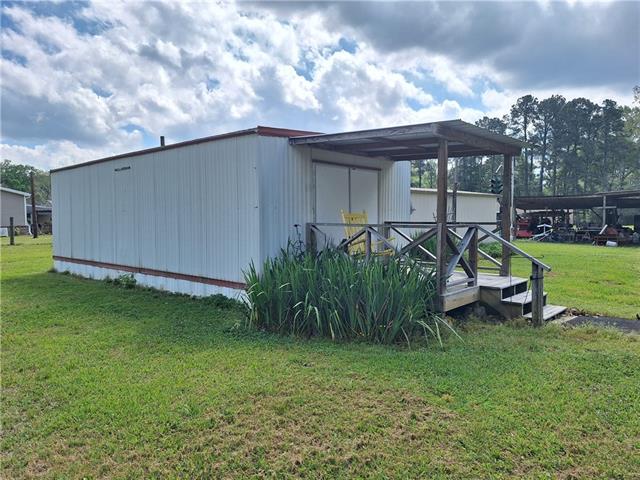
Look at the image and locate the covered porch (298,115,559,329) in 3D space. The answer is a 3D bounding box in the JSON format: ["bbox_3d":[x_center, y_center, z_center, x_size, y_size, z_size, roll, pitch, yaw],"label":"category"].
[{"bbox_3d":[1.917,-0.287,7.046,3.610,2.713,3.155,2,4,41],"label":"covered porch"}]

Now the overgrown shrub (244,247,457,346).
[{"bbox_3d":[0.333,0.607,5.636,2.376,1.023,1.683,2,4,41],"label":"overgrown shrub"}]

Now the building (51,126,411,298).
[{"bbox_3d":[-2.918,-0.572,11.324,9.405,2.937,4.699,2,4,41],"label":"building"}]

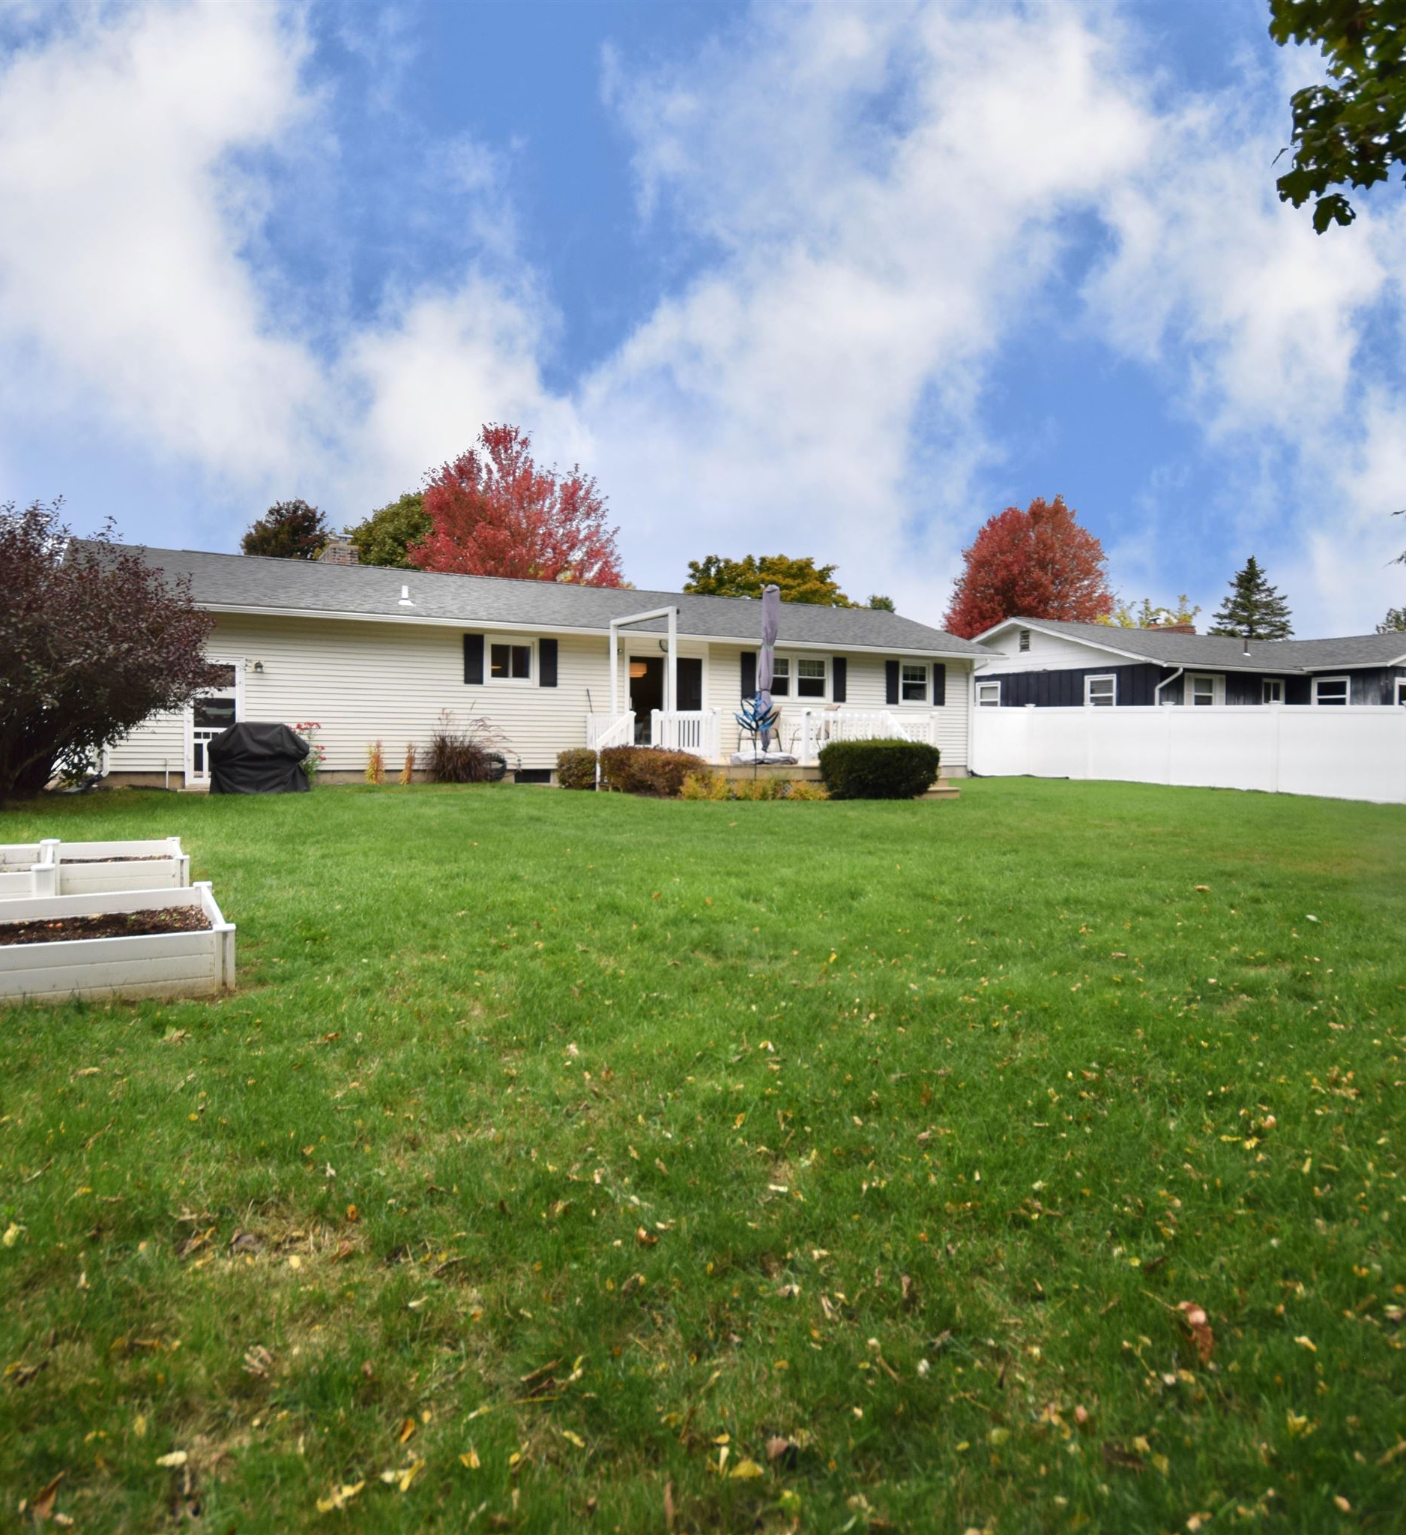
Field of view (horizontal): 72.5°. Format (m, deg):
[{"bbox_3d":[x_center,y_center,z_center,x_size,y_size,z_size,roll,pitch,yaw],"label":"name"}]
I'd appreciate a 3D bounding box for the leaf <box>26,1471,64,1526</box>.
[{"bbox_3d":[-1.032,1.147,1.510,0.042,0.030,0.080,0,1,-14],"label":"leaf"}]

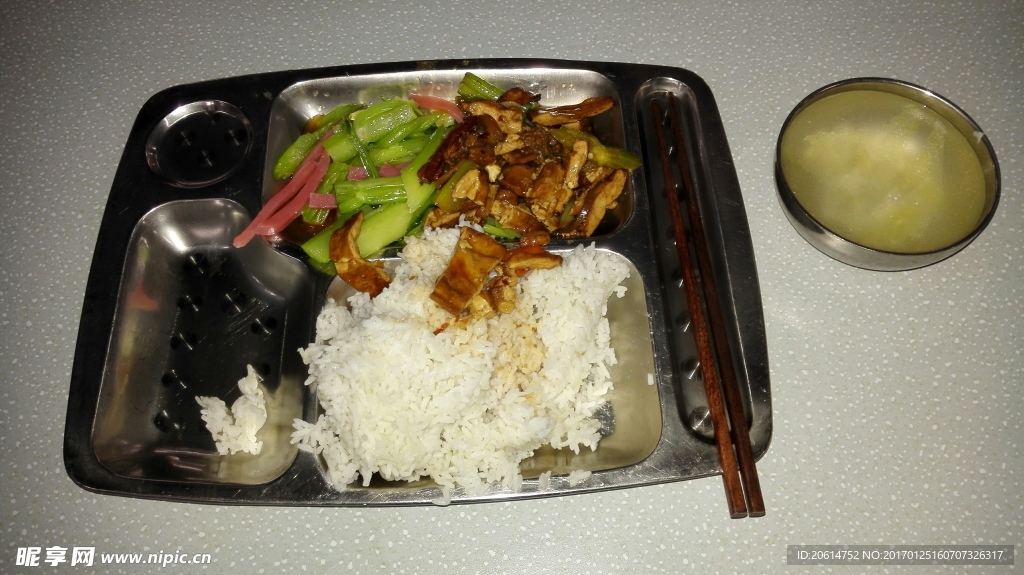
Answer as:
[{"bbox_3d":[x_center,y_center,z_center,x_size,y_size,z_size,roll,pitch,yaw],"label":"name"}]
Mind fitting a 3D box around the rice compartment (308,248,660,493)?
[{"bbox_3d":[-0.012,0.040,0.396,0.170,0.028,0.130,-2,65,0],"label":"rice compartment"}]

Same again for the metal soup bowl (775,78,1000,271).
[{"bbox_3d":[0.199,-0.056,0.425,0.113,0.048,0.113,0,65,1],"label":"metal soup bowl"}]

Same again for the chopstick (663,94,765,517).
[{"bbox_3d":[0.106,-0.008,0.410,0.008,0.007,0.256,-3,62,0],"label":"chopstick"}]

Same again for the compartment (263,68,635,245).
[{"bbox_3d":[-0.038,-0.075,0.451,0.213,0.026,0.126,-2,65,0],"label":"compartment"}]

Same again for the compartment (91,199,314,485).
[{"bbox_3d":[-0.157,0.027,0.408,0.106,0.021,0.162,-2,65,0],"label":"compartment"}]

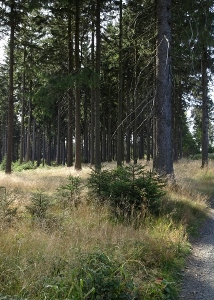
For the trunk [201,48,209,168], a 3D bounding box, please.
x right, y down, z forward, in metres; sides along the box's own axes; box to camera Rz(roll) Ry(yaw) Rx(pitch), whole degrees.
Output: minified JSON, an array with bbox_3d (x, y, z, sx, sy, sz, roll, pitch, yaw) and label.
[{"bbox_3d":[6.701,-2.832,20.500,0.440,8.190,0.440,0,-1,0],"label":"trunk"}]

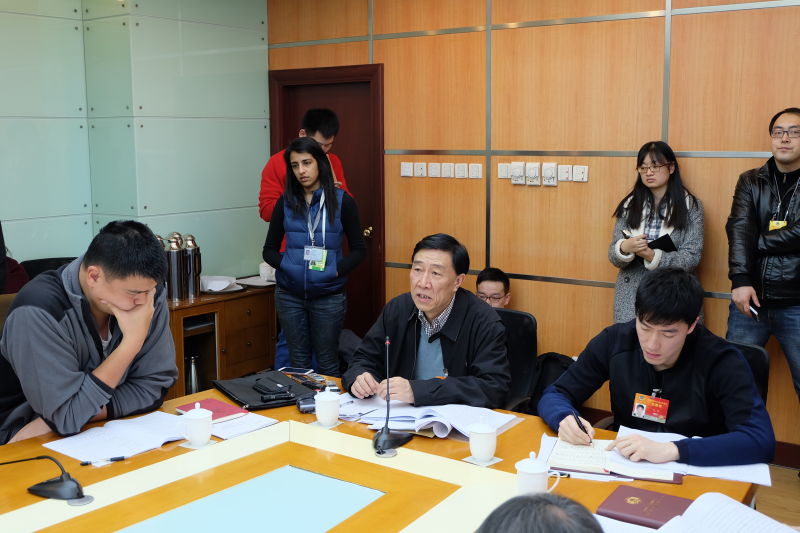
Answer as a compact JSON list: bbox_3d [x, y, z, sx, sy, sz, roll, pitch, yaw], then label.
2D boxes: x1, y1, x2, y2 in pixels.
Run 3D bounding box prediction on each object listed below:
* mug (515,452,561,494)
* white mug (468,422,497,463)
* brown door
[{"bbox_3d":[0.355,0.547,2.306,0.114,0.132,0.086,1,9,6],"label":"mug"},{"bbox_3d":[0.247,0.500,2.625,0.086,0.132,0.112,0,9,5],"label":"white mug"},{"bbox_3d":[-0.485,-0.256,5.933,0.947,2.101,0.100,5,10,34],"label":"brown door"}]

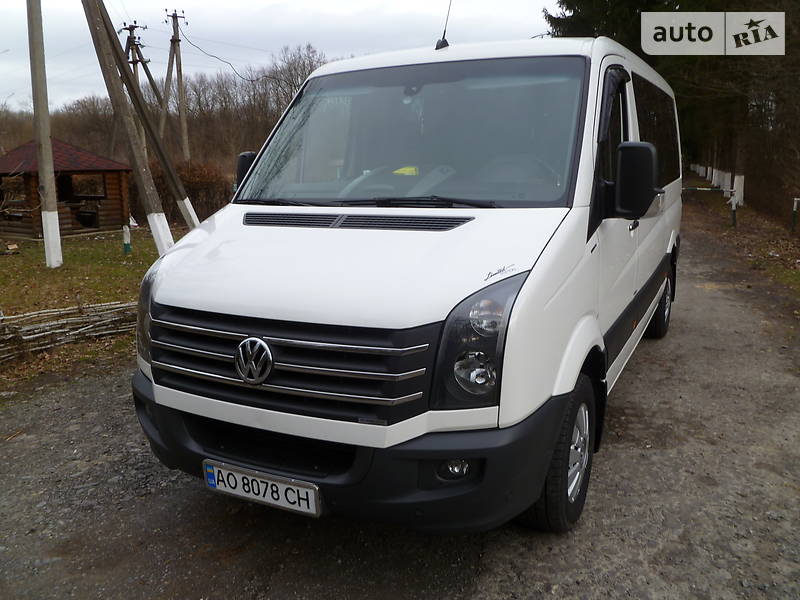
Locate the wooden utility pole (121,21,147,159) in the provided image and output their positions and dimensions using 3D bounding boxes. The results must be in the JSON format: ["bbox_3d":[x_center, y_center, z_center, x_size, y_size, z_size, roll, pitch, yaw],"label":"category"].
[{"bbox_3d":[-11.518,-7.962,28.781,1.100,8.240,0.400,-5,12,-20],"label":"wooden utility pole"}]

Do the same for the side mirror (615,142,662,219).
[{"bbox_3d":[1.039,-0.522,2.836,0.190,0.340,0.165,5,12,27],"label":"side mirror"}]

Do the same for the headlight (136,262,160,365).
[{"bbox_3d":[-1.074,0.031,2.874,0.250,0.435,0.340,5,12,27],"label":"headlight"}]

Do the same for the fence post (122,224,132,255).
[{"bbox_3d":[-5.806,-1.283,13.713,0.130,0.620,0.130,-1,11,0],"label":"fence post"}]

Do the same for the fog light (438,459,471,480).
[{"bbox_3d":[0.181,0.561,2.150,0.105,0.085,0.075,5,12,27],"label":"fog light"}]

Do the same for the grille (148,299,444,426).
[{"bbox_3d":[-0.489,0.204,2.373,1.340,0.335,0.160,5,12,27],"label":"grille"}]

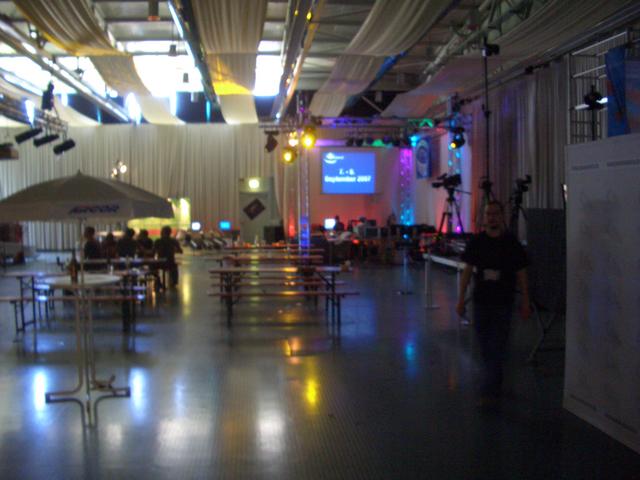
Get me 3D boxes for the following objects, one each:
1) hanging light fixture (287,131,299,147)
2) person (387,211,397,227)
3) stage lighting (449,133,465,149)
[{"bbox_3d":[-0.807,-2.980,19.000,0.360,0.460,0.420,0,3,3],"label":"hanging light fixture"},{"bbox_3d":[2.376,-0.258,21.500,0.480,1.300,0.680,1,3,18],"label":"person"},{"bbox_3d":[3.902,-2.845,18.500,0.440,0.460,0.460,2,4,37],"label":"stage lighting"}]

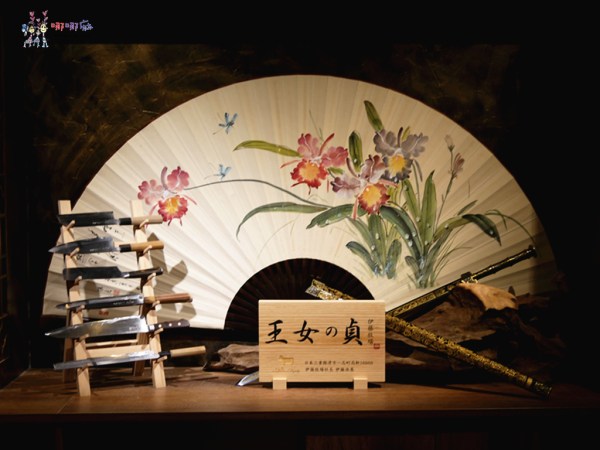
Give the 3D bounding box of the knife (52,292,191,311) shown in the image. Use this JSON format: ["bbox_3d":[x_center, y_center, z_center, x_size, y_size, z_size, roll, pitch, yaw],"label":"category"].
[{"bbox_3d":[-0.451,0.203,2.345,0.367,0.030,0.024,-1,-20,-29],"label":"knife"}]

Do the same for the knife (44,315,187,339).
[{"bbox_3d":[-0.460,0.261,2.315,0.386,0.046,0.024,-1,-21,-29],"label":"knife"}]

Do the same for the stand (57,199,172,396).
[{"bbox_3d":[-0.492,0.180,2.379,0.226,0.485,0.233,0,0,-29],"label":"stand"}]

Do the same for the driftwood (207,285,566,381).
[{"bbox_3d":[0.246,0.298,2.562,0.980,0.247,0.250,0,0,0],"label":"driftwood"}]

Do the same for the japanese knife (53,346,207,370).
[{"bbox_3d":[-0.425,0.343,2.298,0.405,0.031,0.024,-2,-20,-29],"label":"japanese knife"}]

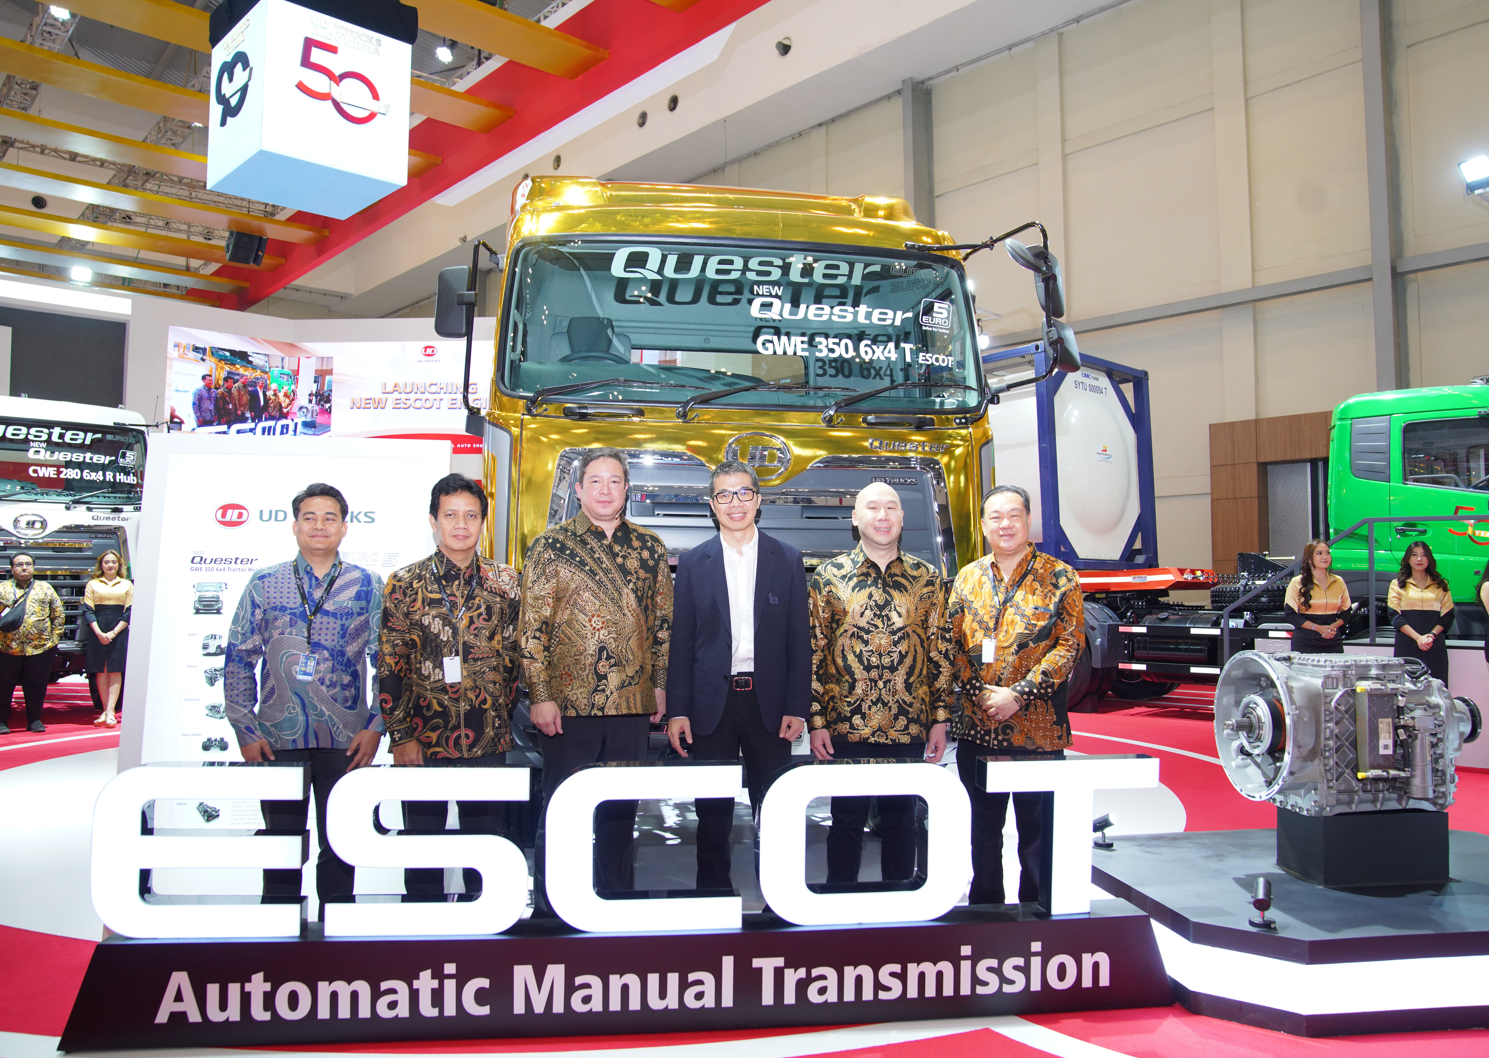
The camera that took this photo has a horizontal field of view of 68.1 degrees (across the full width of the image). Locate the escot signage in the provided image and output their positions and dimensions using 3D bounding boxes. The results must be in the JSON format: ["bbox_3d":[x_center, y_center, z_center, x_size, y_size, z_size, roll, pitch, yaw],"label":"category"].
[{"bbox_3d":[-0.278,1.101,3.381,3.220,0.740,0.380,1,-3,-7],"label":"escot signage"}]

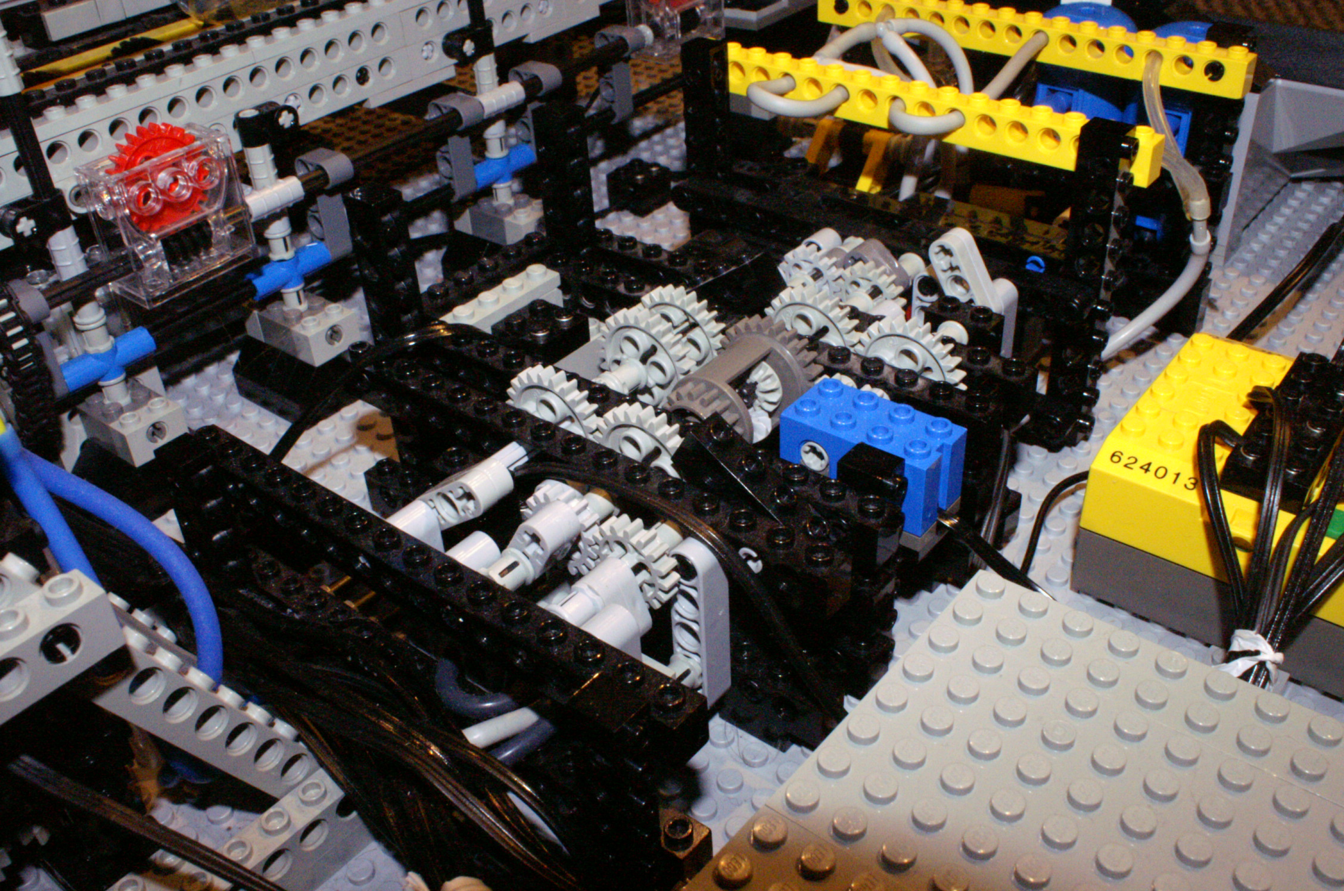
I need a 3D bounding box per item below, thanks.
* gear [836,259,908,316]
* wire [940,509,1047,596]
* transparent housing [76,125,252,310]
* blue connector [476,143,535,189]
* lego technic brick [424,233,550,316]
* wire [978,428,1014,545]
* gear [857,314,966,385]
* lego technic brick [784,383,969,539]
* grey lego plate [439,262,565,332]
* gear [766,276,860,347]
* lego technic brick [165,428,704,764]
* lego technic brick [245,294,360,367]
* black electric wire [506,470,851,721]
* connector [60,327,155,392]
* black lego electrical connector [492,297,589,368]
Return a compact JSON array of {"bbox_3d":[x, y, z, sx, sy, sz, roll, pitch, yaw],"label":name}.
[{"bbox_3d":[0.046,-0.034,0.286,0.017,0.017,0.008,23,43,32],"label":"gear"},{"bbox_3d":[0.061,0.021,0.230,0.025,0.011,0.006,23,43,32],"label":"wire"},{"bbox_3d":[-0.121,-0.055,0.296,0.017,0.033,0.032,23,43,31],"label":"transparent housing"},{"bbox_3d":[-0.051,-0.084,0.371,0.008,0.009,0.024,23,43,31],"label":"blue connector"},{"bbox_3d":[-0.041,-0.040,0.297,0.008,0.011,0.048,23,43,32],"label":"lego technic brick"},{"bbox_3d":[0.067,0.009,0.251,0.005,0.029,0.004,23,43,31],"label":"wire"},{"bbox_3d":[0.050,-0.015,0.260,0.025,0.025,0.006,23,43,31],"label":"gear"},{"bbox_3d":[0.038,0.002,0.237,0.032,0.018,0.016,23,43,33],"label":"lego technic brick"},{"bbox_3d":[-0.040,-0.034,0.290,0.008,0.005,0.032,23,43,31],"label":"grey lego plate"},{"bbox_3d":[0.032,-0.023,0.271,0.025,0.025,0.008,23,43,32],"label":"gear"},{"bbox_3d":[-0.046,0.022,0.216,0.128,0.011,0.008,23,43,32],"label":"lego technic brick"},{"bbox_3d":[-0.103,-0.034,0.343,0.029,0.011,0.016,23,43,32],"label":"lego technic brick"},{"bbox_3d":[-0.001,0.024,0.225,0.079,0.034,0.008,23,43,32],"label":"black electric wire"},{"bbox_3d":[-0.133,-0.020,0.290,0.008,0.009,0.024,23,43,31],"label":"connector"},{"bbox_3d":[-0.030,-0.027,0.286,0.016,0.008,0.016,23,43,31],"label":"black lego electrical connector"}]

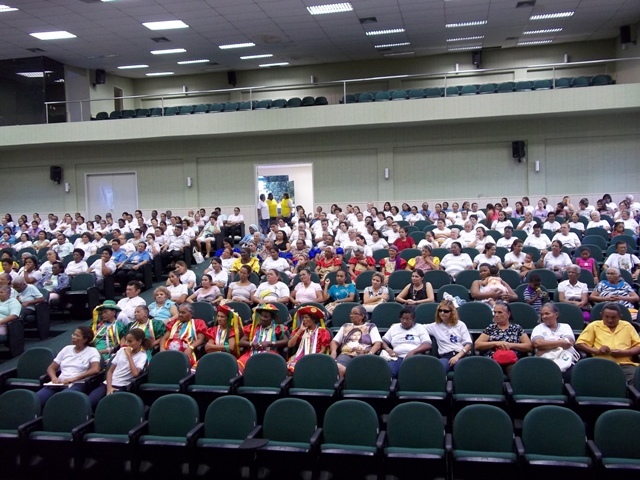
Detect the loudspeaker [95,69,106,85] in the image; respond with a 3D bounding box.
[{"bbox_3d":[-8.078,-6.014,21.801,0.360,0.540,0.340,-4,4,-35],"label":"loudspeaker"}]

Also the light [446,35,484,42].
[{"bbox_3d":[4.972,-6.872,20.175,1.220,0.100,0.600,-1,2,11],"label":"light"}]

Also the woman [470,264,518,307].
[{"bbox_3d":[2.477,0.991,8.365,0.620,1.237,0.800,-1,3,11],"label":"woman"}]

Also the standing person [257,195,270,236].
[{"bbox_3d":[-1.870,-0.698,19.894,0.320,1.660,0.460,-3,3,-25],"label":"standing person"}]

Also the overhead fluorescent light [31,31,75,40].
[{"bbox_3d":[-8.136,-6.280,18.110,1.220,0.100,0.620,-1,3,12],"label":"overhead fluorescent light"}]

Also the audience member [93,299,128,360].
[{"bbox_3d":[-2.665,1.402,7.312,0.540,1.256,0.800,-1,3,15],"label":"audience member"}]

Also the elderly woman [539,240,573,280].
[{"bbox_3d":[3.907,0.624,9.755,0.540,1.207,0.800,-1,3,12],"label":"elderly woman"}]

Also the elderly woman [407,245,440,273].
[{"bbox_3d":[1.746,0.707,9.994,0.500,1.198,0.780,-1,3,12],"label":"elderly woman"}]

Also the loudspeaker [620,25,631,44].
[{"bbox_3d":[9.966,-6.671,19.300,0.340,0.570,0.350,0,13,39],"label":"loudspeaker"}]

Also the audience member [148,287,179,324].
[{"bbox_3d":[-2.344,1.292,8.334,0.500,1.202,0.800,-2,3,6],"label":"audience member"}]

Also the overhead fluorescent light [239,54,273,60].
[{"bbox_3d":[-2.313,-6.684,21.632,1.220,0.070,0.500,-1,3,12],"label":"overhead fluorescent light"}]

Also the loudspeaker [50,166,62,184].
[{"bbox_3d":[-9.823,-2.458,22.037,0.360,0.540,0.340,-4,4,-36],"label":"loudspeaker"}]

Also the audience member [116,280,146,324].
[{"bbox_3d":[-2.663,1.226,8.287,0.500,1.245,0.780,-1,3,12],"label":"audience member"}]

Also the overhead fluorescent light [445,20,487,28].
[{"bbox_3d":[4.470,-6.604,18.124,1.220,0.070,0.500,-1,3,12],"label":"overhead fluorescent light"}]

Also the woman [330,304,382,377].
[{"bbox_3d":[0.396,1.363,6.663,0.580,1.196,0.800,-1,3,17],"label":"woman"}]

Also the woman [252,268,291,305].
[{"bbox_3d":[-0.749,1.056,8.800,0.560,1.198,0.800,-1,3,17],"label":"woman"}]

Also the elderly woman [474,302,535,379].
[{"bbox_3d":[1.991,1.306,6.356,0.600,1.210,0.750,-1,2,14],"label":"elderly woman"}]

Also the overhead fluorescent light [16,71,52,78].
[{"bbox_3d":[-10.854,-6.327,22.528,1.220,0.100,0.620,-1,3,12],"label":"overhead fluorescent light"}]

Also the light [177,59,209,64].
[{"bbox_3d":[-4.526,-6.375,21.200,1.220,0.080,0.420,-1,3,11],"label":"light"}]

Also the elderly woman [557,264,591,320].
[{"bbox_3d":[3.368,0.963,7.759,0.480,1.243,0.780,-1,3,12],"label":"elderly woman"}]

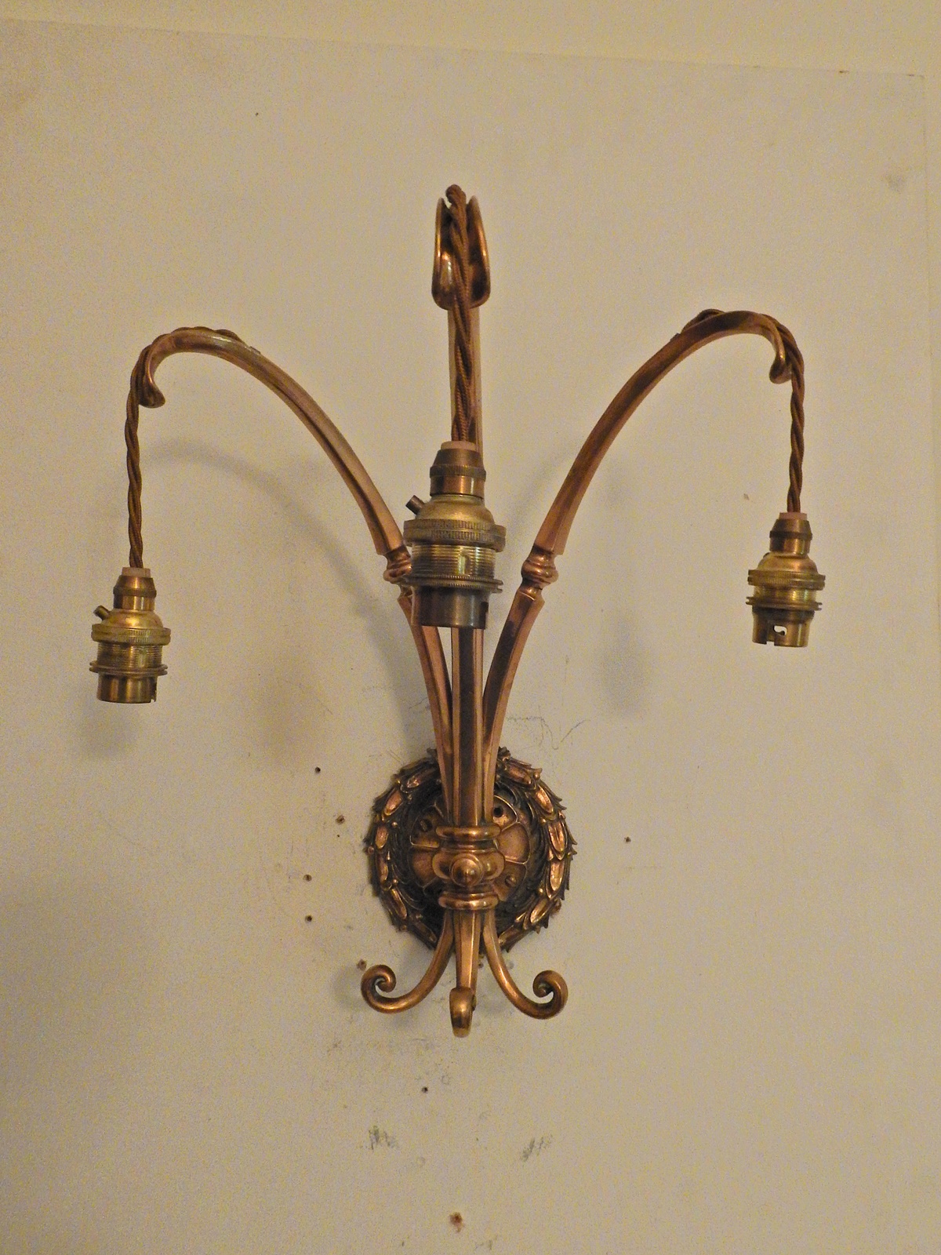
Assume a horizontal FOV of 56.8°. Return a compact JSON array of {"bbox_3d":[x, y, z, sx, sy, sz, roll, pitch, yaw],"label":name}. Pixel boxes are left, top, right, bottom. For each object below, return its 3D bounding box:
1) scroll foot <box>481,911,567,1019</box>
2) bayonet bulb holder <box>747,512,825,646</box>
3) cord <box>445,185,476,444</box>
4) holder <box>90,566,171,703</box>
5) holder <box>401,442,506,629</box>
[{"bbox_3d":[0.027,0.173,0.447,0.045,0.055,0.011,4,2,17],"label":"scroll foot"},{"bbox_3d":[0.151,-0.023,0.416,0.035,0.063,0.035,5,2,0],"label":"bayonet bulb holder"},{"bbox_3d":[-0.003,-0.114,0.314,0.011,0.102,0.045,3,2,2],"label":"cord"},{"bbox_3d":[-0.161,0.004,0.413,0.035,0.063,0.035,5,2,0],"label":"holder"},{"bbox_3d":[-0.006,-0.031,0.297,0.035,0.063,0.035,3,2,0],"label":"holder"}]

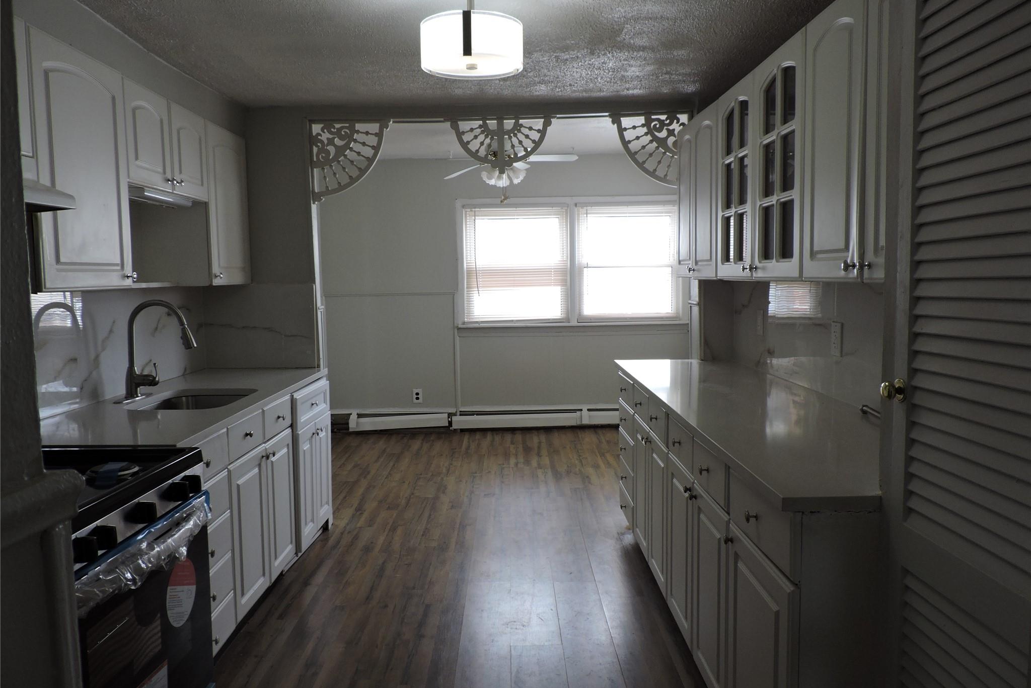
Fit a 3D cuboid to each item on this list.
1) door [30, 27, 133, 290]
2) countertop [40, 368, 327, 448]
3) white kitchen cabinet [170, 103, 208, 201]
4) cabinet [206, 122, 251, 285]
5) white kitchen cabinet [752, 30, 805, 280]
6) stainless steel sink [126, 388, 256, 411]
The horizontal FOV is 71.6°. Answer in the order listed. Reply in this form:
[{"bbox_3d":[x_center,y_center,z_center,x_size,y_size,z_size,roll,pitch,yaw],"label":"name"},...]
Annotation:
[{"bbox_3d":[-1.401,-0.559,2.322,0.020,0.747,0.492,-1,5,0],"label":"door"},{"bbox_3d":[-1.351,0.236,2.998,0.689,0.035,1.785,-1,5,0],"label":"countertop"},{"bbox_3d":[-1.436,-0.830,3.119,0.030,0.375,0.342,-1,5,0],"label":"white kitchen cabinet"},{"bbox_3d":[-1.568,-0.674,3.550,0.295,0.754,0.490,-1,5,0],"label":"cabinet"},{"bbox_3d":[1.024,-0.593,2.373,0.335,0.755,0.452,-1,5,0],"label":"white kitchen cabinet"},{"bbox_3d":[-1.314,0.330,2.969,0.420,0.200,0.530,-1,5,0],"label":"stainless steel sink"}]

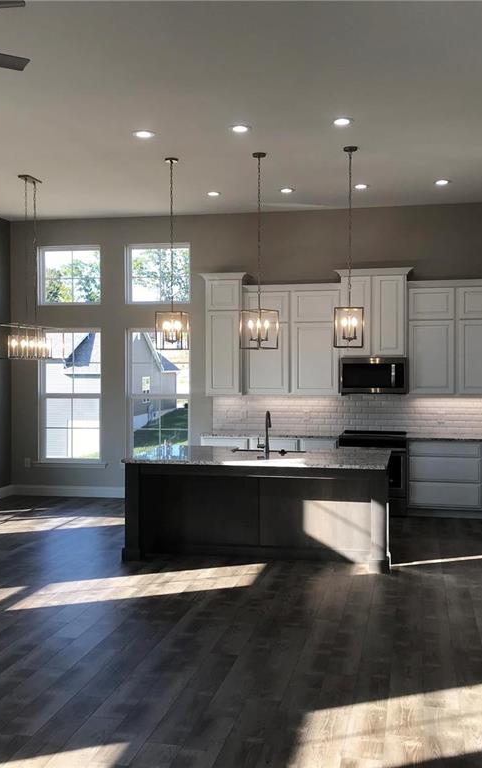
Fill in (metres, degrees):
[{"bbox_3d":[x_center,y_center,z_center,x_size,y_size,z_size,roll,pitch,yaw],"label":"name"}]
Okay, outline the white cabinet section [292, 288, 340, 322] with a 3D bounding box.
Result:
[{"bbox_3d":[0.931,-0.949,10.171,0.576,0.404,0.340,0,1,12],"label":"white cabinet section"}]

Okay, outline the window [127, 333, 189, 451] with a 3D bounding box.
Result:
[{"bbox_3d":[-1.066,0.163,10.794,0.880,1.780,0.100,0,1,12],"label":"window"}]

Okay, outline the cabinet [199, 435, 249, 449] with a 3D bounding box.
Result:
[{"bbox_3d":[-0.140,1.050,10.195,0.589,0.822,0.614,0,1,12],"label":"cabinet"}]

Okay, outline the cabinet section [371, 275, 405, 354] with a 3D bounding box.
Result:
[{"bbox_3d":[1.786,-0.815,9.966,0.395,0.937,0.390,0,1,12],"label":"cabinet section"}]

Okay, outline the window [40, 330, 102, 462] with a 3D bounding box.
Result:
[{"bbox_3d":[-2.275,0.161,11.055,0.890,1.780,0.100,0,1,12],"label":"window"}]

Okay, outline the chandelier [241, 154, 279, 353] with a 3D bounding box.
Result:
[{"bbox_3d":[0.166,-1.203,7.474,0.253,1.751,0.253,-1,2,-44],"label":"chandelier"}]

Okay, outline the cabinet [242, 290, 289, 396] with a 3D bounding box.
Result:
[{"bbox_3d":[0.364,-0.521,10.189,0.549,1.307,0.327,0,1,12],"label":"cabinet"}]

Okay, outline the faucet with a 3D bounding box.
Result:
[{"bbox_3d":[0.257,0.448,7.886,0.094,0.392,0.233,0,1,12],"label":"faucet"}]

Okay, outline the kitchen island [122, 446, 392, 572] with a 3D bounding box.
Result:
[{"bbox_3d":[0.223,1.105,7.630,2.307,0.896,1.267,0,1,12],"label":"kitchen island"}]

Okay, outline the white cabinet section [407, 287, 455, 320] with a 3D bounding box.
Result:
[{"bbox_3d":[2.275,-0.945,9.884,0.549,0.392,0.340,0,1,12],"label":"white cabinet section"}]

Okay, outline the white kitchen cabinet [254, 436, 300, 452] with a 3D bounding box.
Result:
[{"bbox_3d":[0.465,1.080,10.119,0.580,0.880,0.620,0,1,12],"label":"white kitchen cabinet"}]

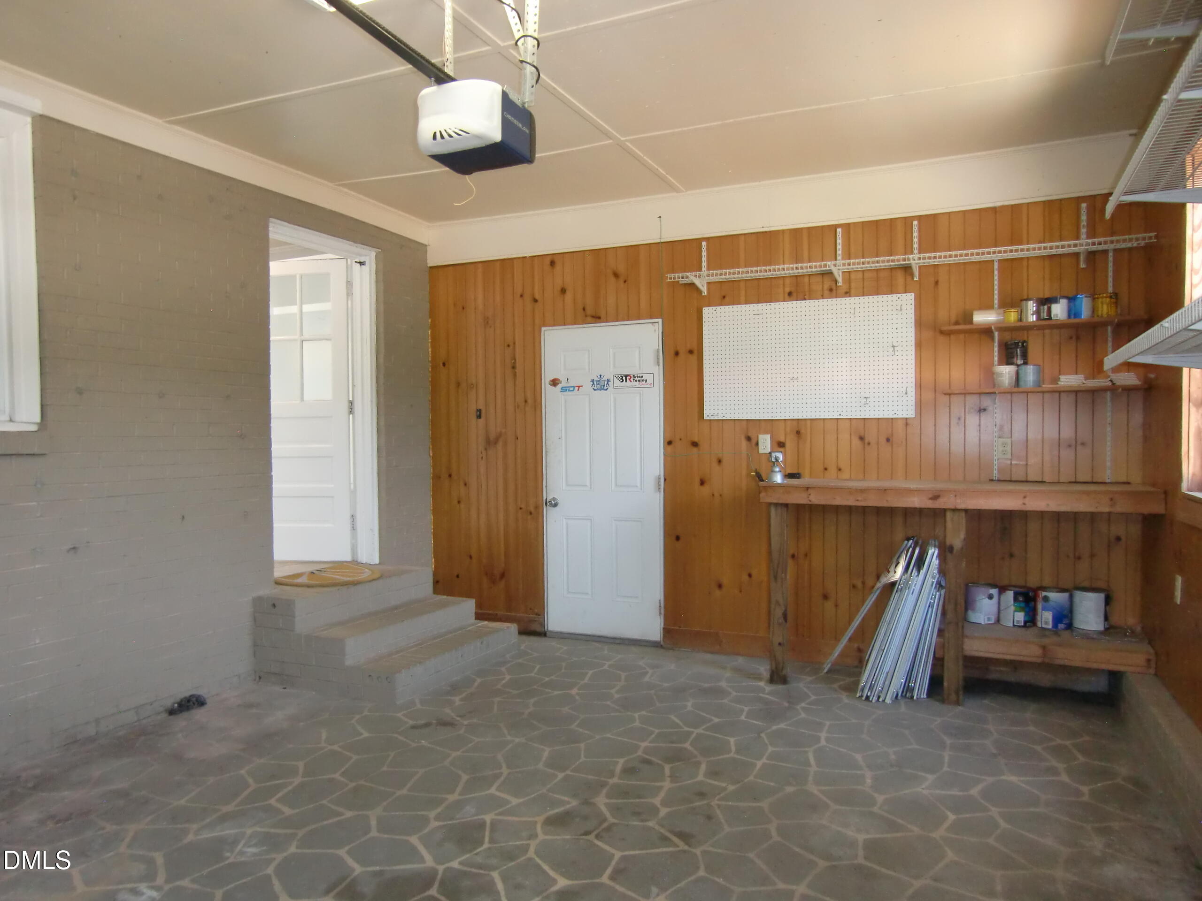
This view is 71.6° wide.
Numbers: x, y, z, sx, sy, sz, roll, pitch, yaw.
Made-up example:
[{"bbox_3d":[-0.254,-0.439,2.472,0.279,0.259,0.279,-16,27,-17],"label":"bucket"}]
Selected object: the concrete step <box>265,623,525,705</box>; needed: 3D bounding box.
[{"bbox_3d":[-1.207,1.185,4.899,0.961,0.162,1.202,0,1,25],"label":"concrete step"}]

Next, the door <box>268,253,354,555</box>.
[{"bbox_3d":[-2.083,-0.261,5.575,0.840,2.000,0.045,0,1,4],"label":"door"}]

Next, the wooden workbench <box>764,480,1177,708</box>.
[{"bbox_3d":[1.802,0.717,4.354,1.827,1.087,0.542,0,1,25],"label":"wooden workbench"}]

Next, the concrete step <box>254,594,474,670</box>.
[{"bbox_3d":[-1.354,1.034,4.964,0.640,0.140,1.202,0,1,25],"label":"concrete step"}]

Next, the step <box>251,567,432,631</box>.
[{"bbox_3d":[-1.507,0.873,5.031,0.305,0.181,1.202,0,1,25],"label":"step"}]

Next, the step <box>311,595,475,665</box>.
[{"bbox_3d":[-1.215,1.034,4.900,0.335,0.140,1.202,0,1,25],"label":"step"}]

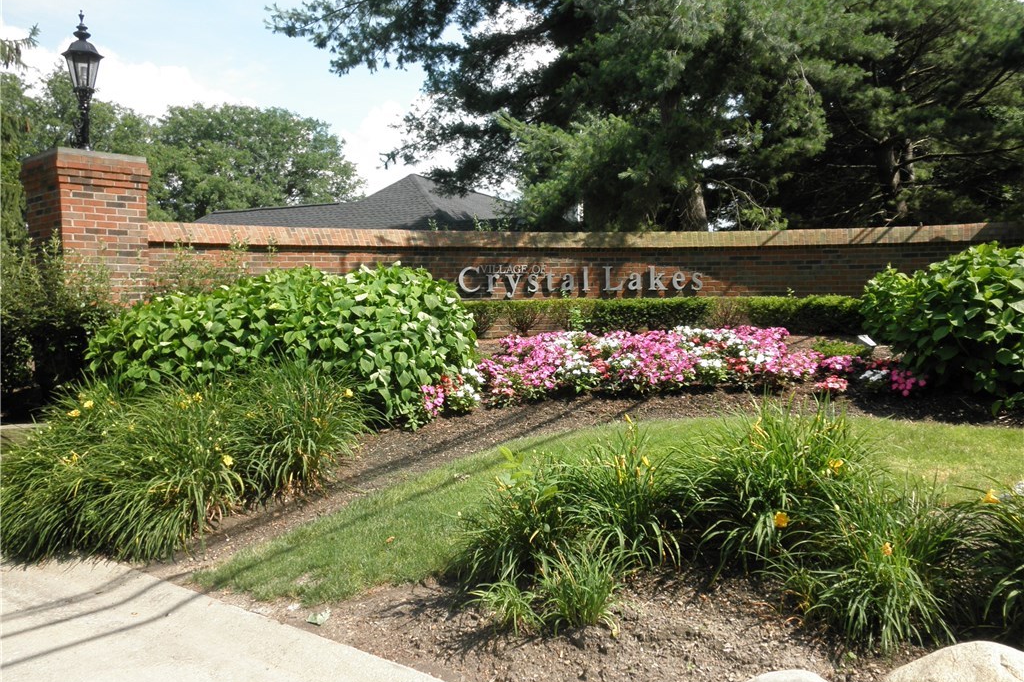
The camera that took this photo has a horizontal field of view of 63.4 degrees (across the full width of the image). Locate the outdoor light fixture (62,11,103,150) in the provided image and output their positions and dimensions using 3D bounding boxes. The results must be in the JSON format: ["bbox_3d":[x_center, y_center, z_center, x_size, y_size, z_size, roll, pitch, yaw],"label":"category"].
[{"bbox_3d":[-4.242,-2.534,8.208,0.420,1.390,0.420,3,5,42],"label":"outdoor light fixture"}]

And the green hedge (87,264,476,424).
[{"bbox_3d":[-1.931,-0.013,6.999,3.080,1.270,1.750,-1,4,-13],"label":"green hedge"}]

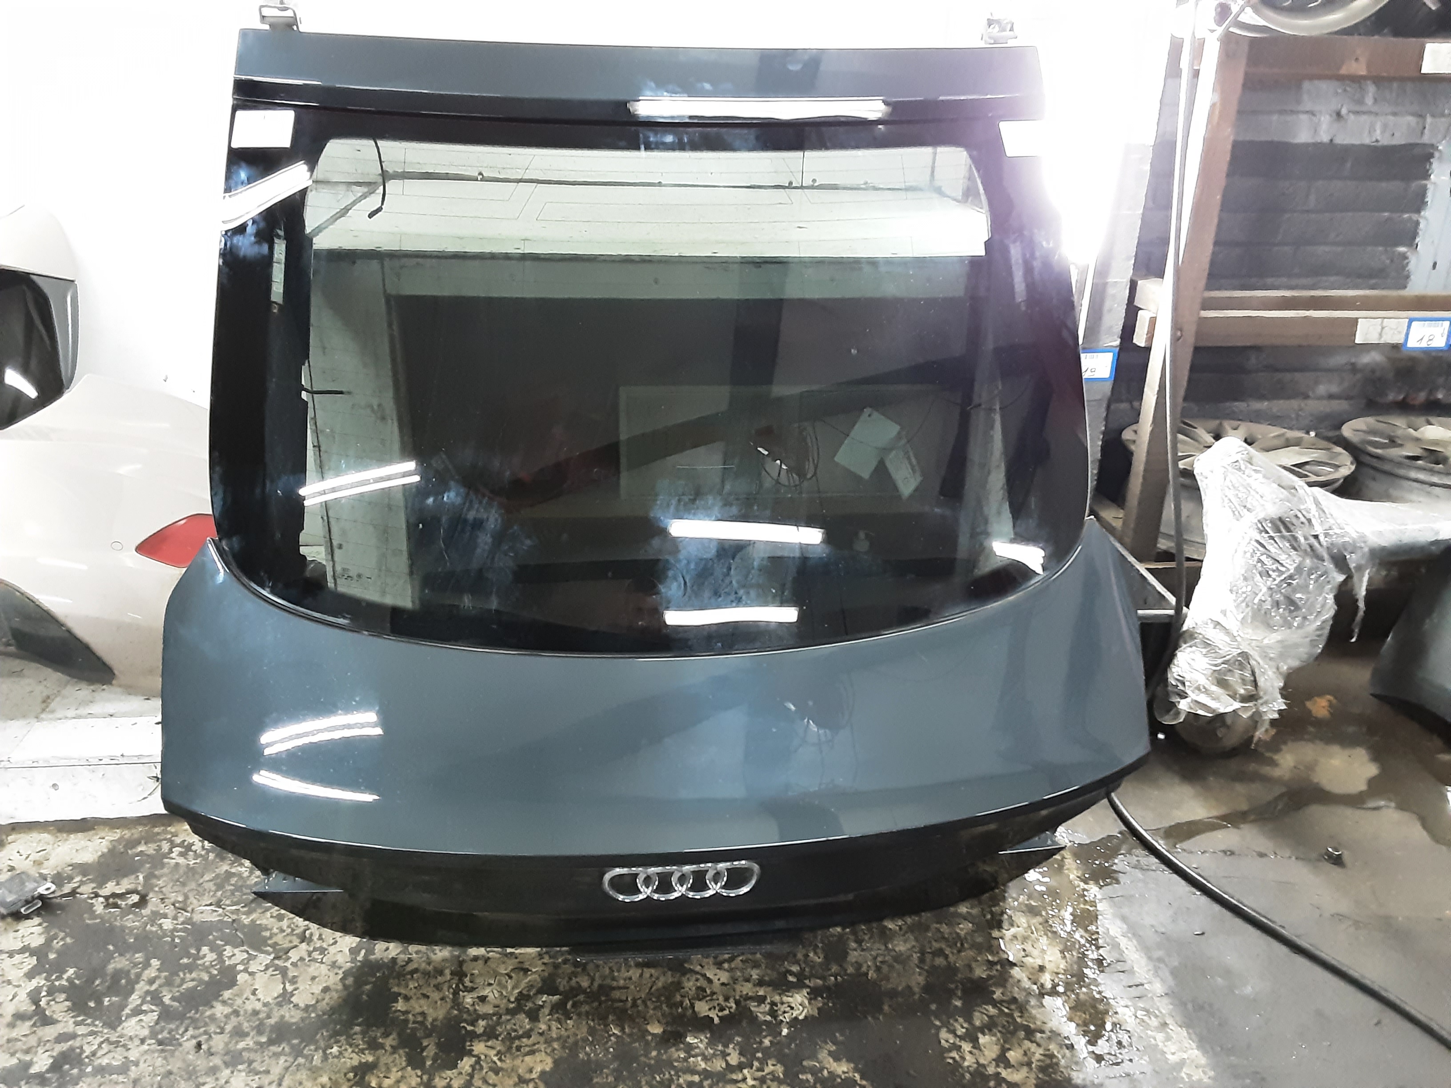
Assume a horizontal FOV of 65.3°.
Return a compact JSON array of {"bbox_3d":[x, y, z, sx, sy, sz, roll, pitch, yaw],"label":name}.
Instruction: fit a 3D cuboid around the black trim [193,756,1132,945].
[{"bbox_3d":[-0.058,0.436,1.530,1.300,0.215,0.150,-2,35,-7],"label":"black trim"}]

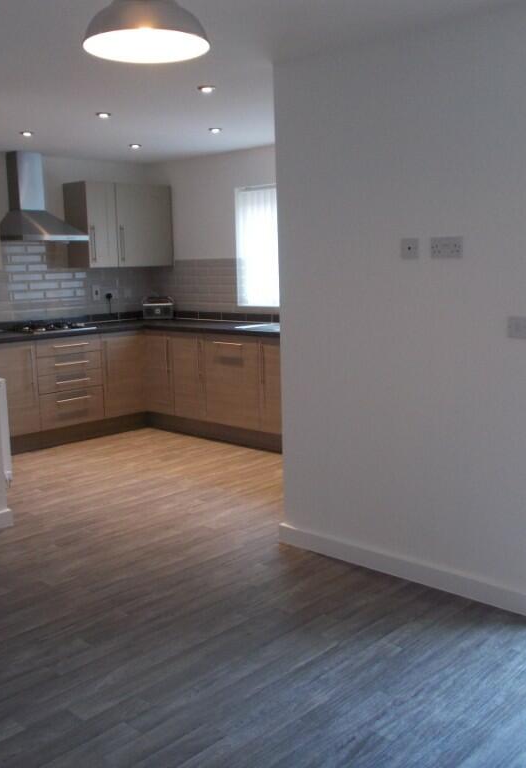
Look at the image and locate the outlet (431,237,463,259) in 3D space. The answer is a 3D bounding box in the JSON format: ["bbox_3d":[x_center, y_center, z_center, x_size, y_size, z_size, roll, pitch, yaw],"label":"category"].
[{"bbox_3d":[0.750,-0.556,3.138,0.147,0.087,0.010,7,12,42],"label":"outlet"}]

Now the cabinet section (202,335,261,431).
[{"bbox_3d":[-0.052,-0.057,6.287,0.605,0.728,0.570,6,12,43],"label":"cabinet section"}]

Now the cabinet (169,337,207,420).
[{"bbox_3d":[-0.400,-0.084,6.480,0.395,0.720,0.575,7,12,42],"label":"cabinet"}]

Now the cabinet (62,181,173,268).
[{"bbox_3d":[-1.278,-1.403,6.867,0.333,0.716,0.904,7,12,42],"label":"cabinet"}]

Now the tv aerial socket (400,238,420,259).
[{"bbox_3d":[0.617,-0.566,3.231,0.086,0.086,0.012,7,13,42],"label":"tv aerial socket"}]

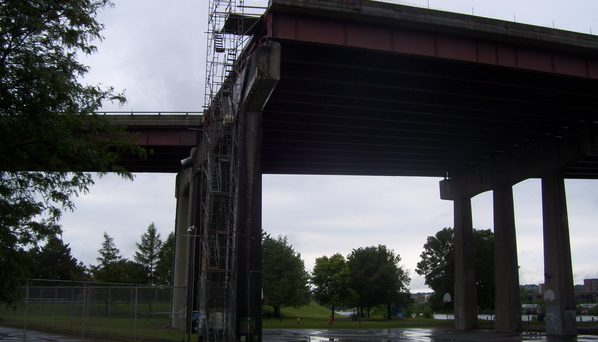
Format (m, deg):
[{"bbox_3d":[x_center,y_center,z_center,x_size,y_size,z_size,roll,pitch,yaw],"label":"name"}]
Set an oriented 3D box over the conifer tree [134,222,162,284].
[{"bbox_3d":[-19.424,12.648,81.174,3.880,11.934,3.686,3,-13,-13],"label":"conifer tree"}]

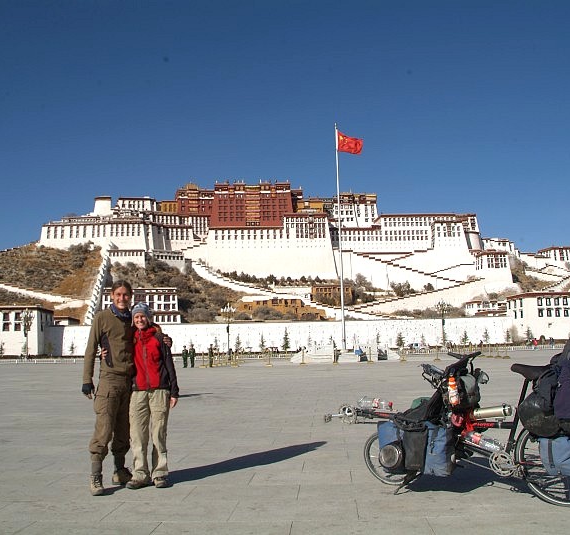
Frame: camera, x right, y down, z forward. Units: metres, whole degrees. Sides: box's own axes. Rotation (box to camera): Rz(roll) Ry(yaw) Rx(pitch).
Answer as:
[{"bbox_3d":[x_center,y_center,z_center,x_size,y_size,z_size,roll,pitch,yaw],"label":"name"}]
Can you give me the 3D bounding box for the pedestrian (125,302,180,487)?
[{"bbox_3d":[-1.201,1.175,5.575,0.500,1.660,0.350,-1,-8,1],"label":"pedestrian"}]

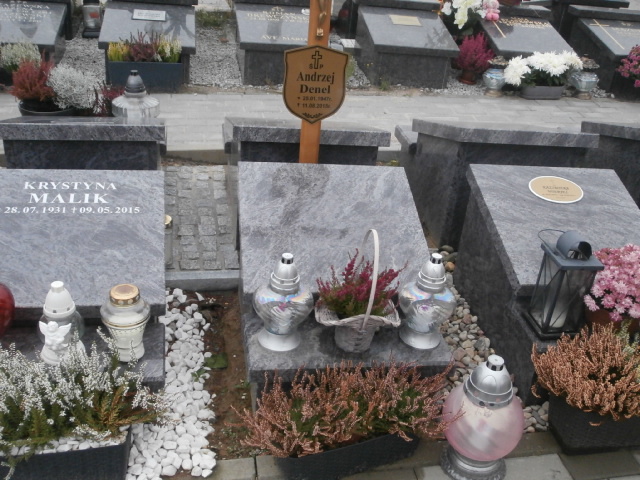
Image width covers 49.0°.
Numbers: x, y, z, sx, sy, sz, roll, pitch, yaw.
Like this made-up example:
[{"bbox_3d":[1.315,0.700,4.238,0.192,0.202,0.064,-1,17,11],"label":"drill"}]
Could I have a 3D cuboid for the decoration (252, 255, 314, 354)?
[{"bbox_3d":[-0.105,0.171,2.022,0.176,0.280,0.176,0,28,-11],"label":"decoration"}]

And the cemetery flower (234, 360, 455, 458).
[{"bbox_3d":[0.074,0.405,1.872,0.550,0.260,0.250,-4,29,-18],"label":"cemetery flower"}]

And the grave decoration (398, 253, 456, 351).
[{"bbox_3d":[0.324,0.175,2.099,0.178,0.280,0.178,0,28,-11],"label":"grave decoration"}]

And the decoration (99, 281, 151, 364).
[{"bbox_3d":[-0.537,0.235,1.982,0.132,0.216,0.132,0,28,-11],"label":"decoration"}]

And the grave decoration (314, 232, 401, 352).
[{"bbox_3d":[0.124,0.143,2.027,0.250,0.366,0.200,7,28,2],"label":"grave decoration"}]

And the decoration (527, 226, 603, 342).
[{"bbox_3d":[0.776,0.131,2.216,0.155,0.330,0.155,0,28,-11],"label":"decoration"}]

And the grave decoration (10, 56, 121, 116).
[{"bbox_3d":[-1.193,-0.676,3.307,0.470,0.350,0.280,0,28,-11],"label":"grave decoration"}]

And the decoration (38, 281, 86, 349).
[{"bbox_3d":[-0.720,0.224,1.955,0.123,0.226,0.123,5,28,-2],"label":"decoration"}]

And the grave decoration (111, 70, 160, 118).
[{"bbox_3d":[-0.881,-0.653,3.367,0.220,0.315,0.220,0,28,-11],"label":"grave decoration"}]

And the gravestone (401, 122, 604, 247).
[{"bbox_3d":[0.743,-0.354,3.229,0.600,0.560,0.770,1,28,-10],"label":"gravestone"}]

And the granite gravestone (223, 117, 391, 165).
[{"bbox_3d":[-0.106,-0.347,3.089,0.600,0.550,0.760,0,28,-11],"label":"granite gravestone"}]

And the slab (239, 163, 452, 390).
[{"bbox_3d":[0.043,0.131,2.310,0.600,0.505,0.770,0,28,-10],"label":"slab"}]

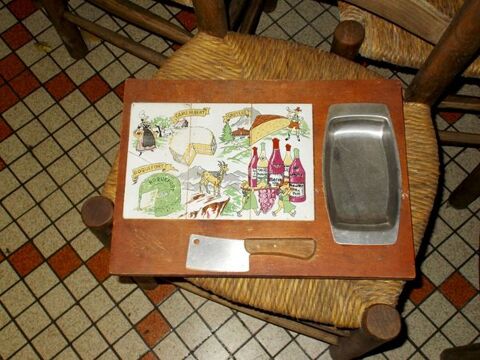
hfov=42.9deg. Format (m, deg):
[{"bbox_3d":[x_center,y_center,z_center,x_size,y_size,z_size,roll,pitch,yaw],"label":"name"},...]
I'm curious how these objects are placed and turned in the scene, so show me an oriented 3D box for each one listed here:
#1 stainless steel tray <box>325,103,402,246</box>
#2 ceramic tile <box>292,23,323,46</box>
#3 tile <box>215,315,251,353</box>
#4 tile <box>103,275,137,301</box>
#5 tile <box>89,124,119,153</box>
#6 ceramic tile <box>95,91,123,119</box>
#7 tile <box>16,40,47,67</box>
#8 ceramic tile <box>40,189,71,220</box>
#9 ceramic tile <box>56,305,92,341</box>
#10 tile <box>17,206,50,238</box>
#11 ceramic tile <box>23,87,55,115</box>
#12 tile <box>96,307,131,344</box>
[{"bbox_3d":[0.165,-0.008,0.830,0.106,0.025,0.202,1,71,2],"label":"stainless steel tray"},{"bbox_3d":[0.147,-0.302,1.317,0.049,0.009,0.049,-39,75,-11],"label":"ceramic tile"},{"bbox_3d":[-0.012,0.284,1.121,0.049,0.009,0.049,-39,75,-11],"label":"tile"},{"bbox_3d":[-0.227,0.200,1.153,0.049,0.009,0.049,-39,75,-11],"label":"tile"},{"bbox_3d":[-0.284,-0.086,1.279,0.049,0.008,0.049,-39,75,-11],"label":"tile"},{"bbox_3d":[-0.279,-0.158,1.304,0.049,0.008,0.049,-39,75,-11],"label":"ceramic tile"},{"bbox_3d":[-0.448,-0.271,1.316,0.049,0.009,0.049,-39,75,-11],"label":"tile"},{"bbox_3d":[-0.362,0.050,1.206,0.049,0.009,0.049,-39,75,-11],"label":"ceramic tile"},{"bbox_3d":[-0.360,0.310,1.325,0.057,0.008,0.057,-39,75,-11],"label":"ceramic tile"},{"bbox_3d":[-0.423,0.087,1.257,0.051,0.008,0.051,-39,74,-11],"label":"tile"},{"bbox_3d":[-0.420,-0.165,1.280,0.049,0.009,0.049,-39,75,-11],"label":"ceramic tile"},{"bbox_3d":[-0.273,0.315,1.322,0.057,0.008,0.057,-39,75,-11],"label":"tile"}]

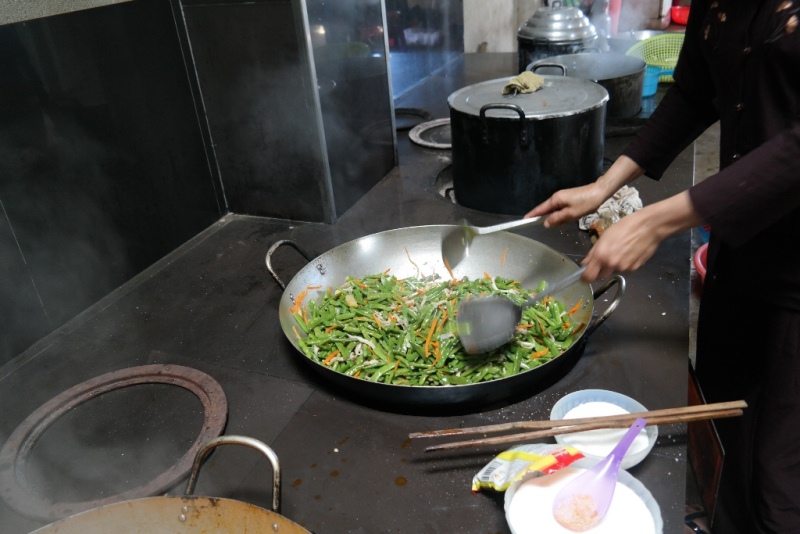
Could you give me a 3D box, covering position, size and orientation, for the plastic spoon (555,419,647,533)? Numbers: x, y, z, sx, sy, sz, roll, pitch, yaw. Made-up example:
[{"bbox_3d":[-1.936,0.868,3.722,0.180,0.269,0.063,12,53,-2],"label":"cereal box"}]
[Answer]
[{"bbox_3d":[0.269,0.263,0.766,0.060,0.040,0.183,22,53,38],"label":"plastic spoon"}]

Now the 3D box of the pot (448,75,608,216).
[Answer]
[{"bbox_3d":[0.366,-0.365,1.730,0.445,0.315,0.493,10,32,24],"label":"pot"}]

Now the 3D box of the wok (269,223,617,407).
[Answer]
[{"bbox_3d":[0.070,0.074,1.233,0.712,0.230,0.607,7,31,20],"label":"wok"}]

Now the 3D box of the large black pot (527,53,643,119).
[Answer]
[{"bbox_3d":[0.730,-0.706,2.382,0.501,0.230,0.454,-23,34,-29],"label":"large black pot"}]

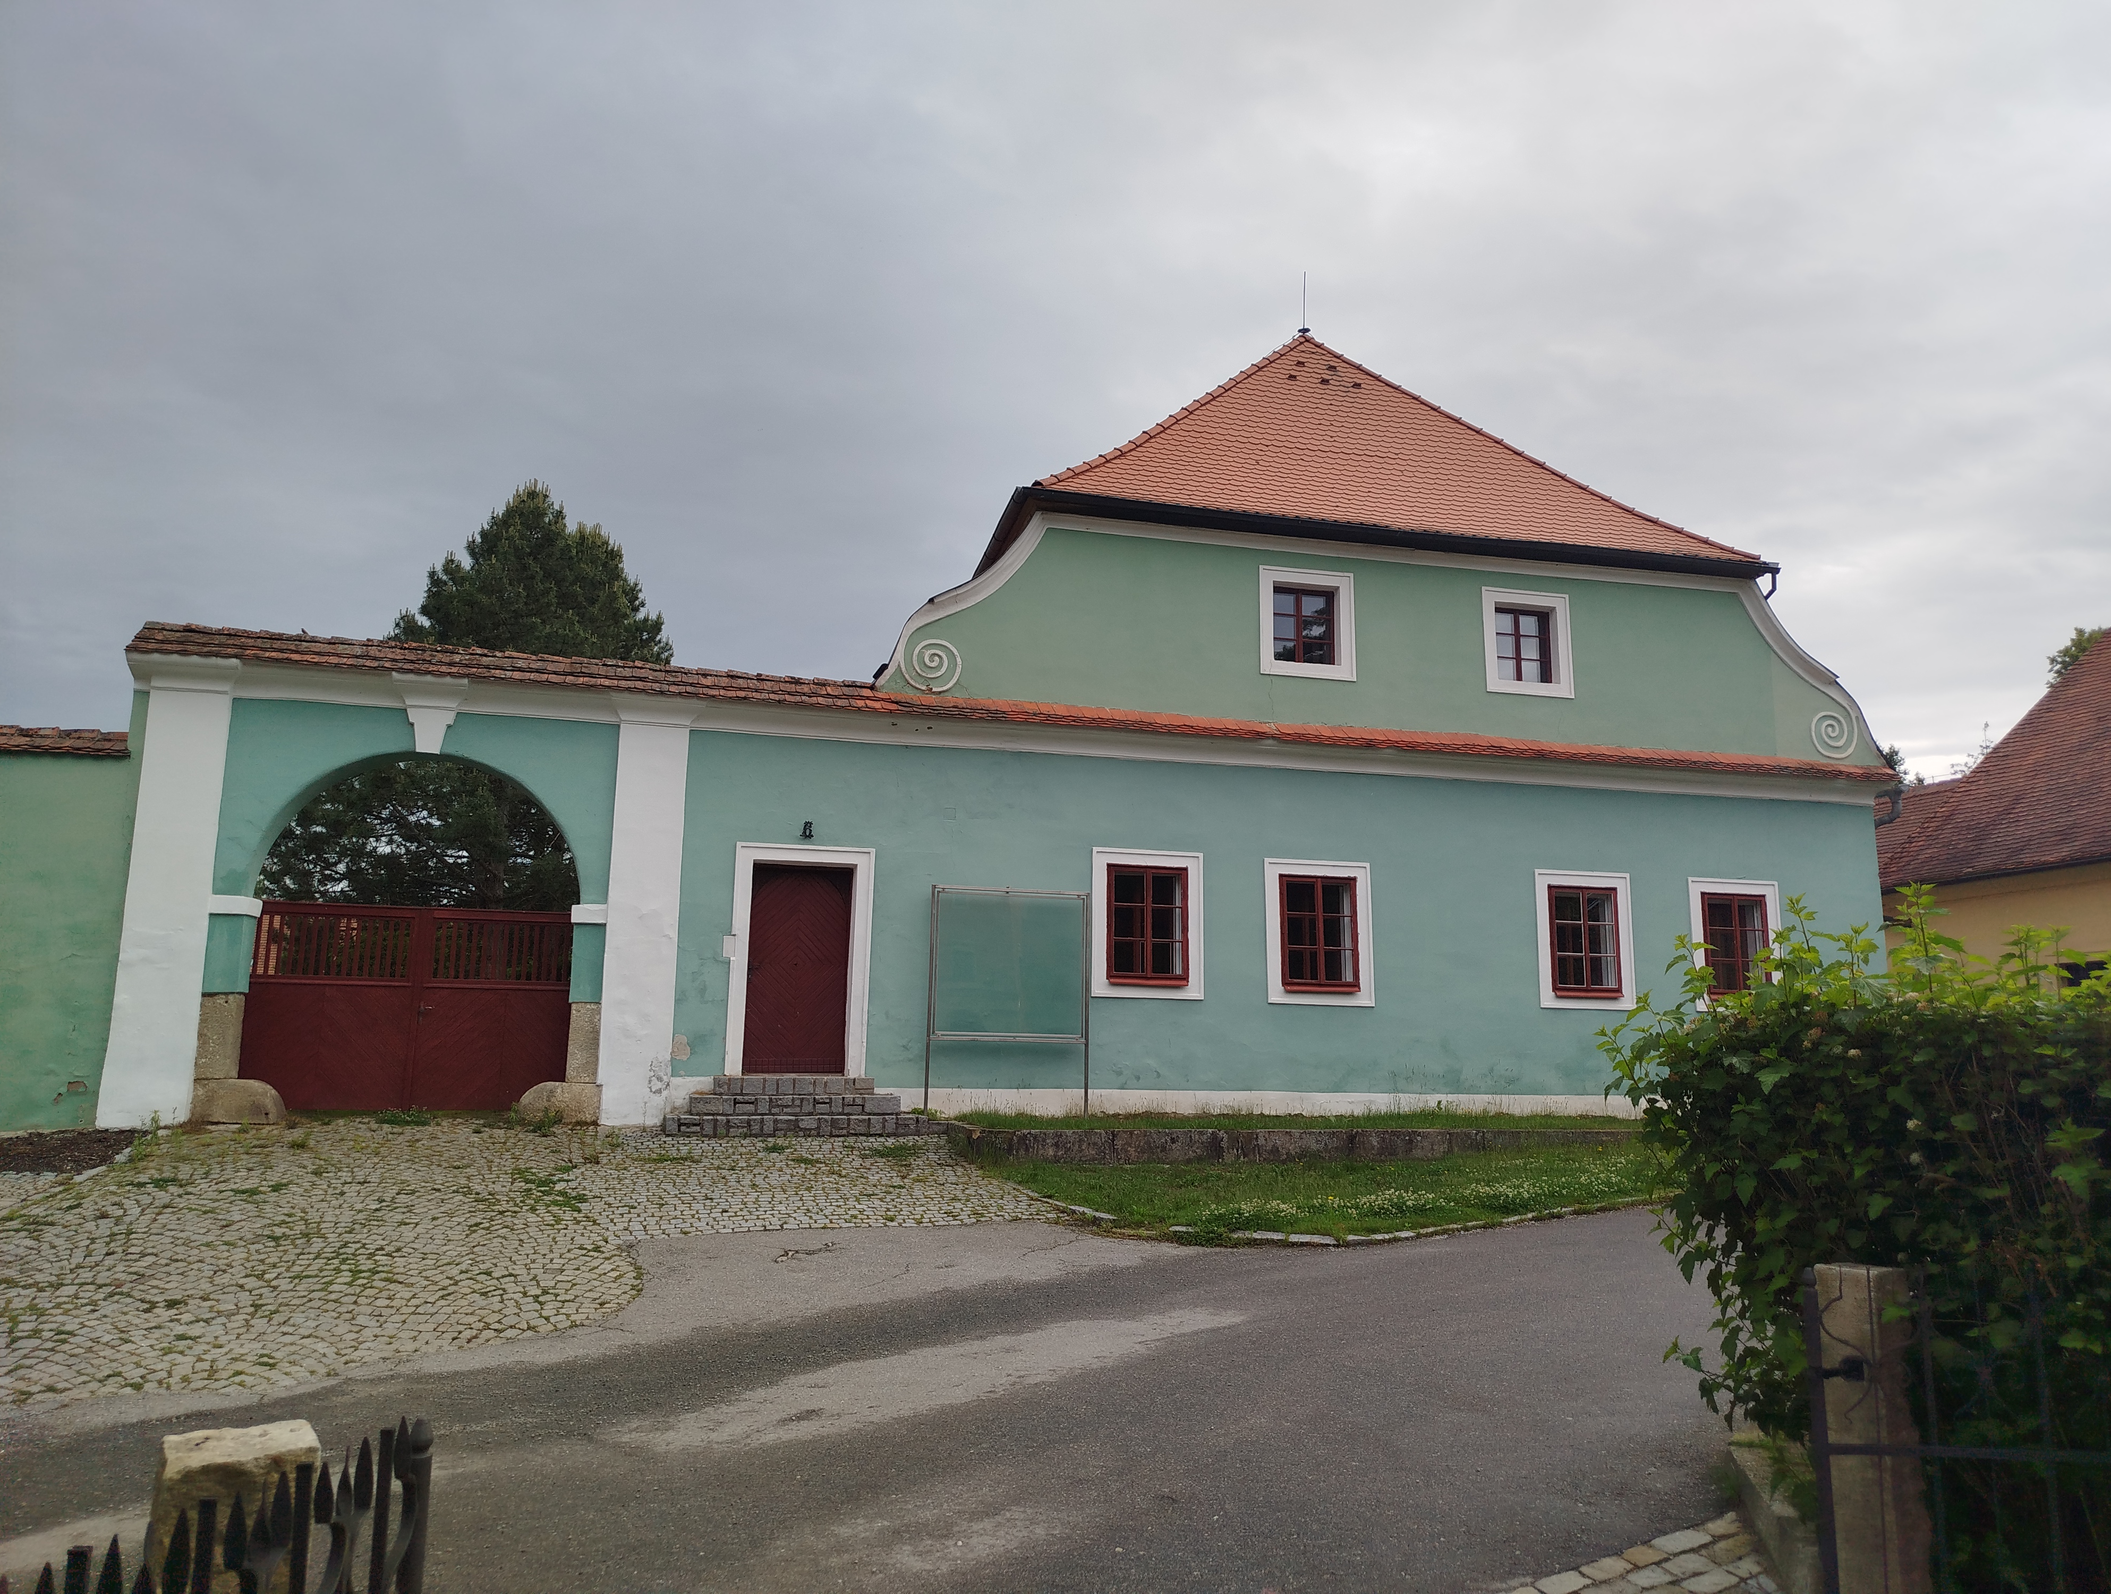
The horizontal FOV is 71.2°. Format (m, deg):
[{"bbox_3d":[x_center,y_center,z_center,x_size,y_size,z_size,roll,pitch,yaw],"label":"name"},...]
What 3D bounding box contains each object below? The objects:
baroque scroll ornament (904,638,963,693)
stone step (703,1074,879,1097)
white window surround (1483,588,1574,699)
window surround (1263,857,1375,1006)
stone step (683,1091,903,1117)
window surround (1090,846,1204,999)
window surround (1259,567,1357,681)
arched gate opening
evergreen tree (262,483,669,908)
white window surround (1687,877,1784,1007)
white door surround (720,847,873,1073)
[{"bbox_3d":[-1.453,-1.544,17.448,0.693,0.648,0.060,3,-10,-13],"label":"baroque scroll ornament"},{"bbox_3d":[-2.850,3.159,16.096,1.725,0.166,0.380,3,-10,-13],"label":"stone step"},{"bbox_3d":[6.241,-2.025,19.414,1.260,1.407,0.120,3,-10,-13],"label":"white window surround"},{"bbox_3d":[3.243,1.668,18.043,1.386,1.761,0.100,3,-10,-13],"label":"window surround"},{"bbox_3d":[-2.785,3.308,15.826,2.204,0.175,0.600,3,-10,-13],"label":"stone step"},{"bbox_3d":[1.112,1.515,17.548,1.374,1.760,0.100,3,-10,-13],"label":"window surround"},{"bbox_3d":[3.210,-2.198,18.702,1.282,1.414,0.120,3,-10,-13],"label":"window surround"},{"bbox_3d":[-6.877,1.444,15.886,3.328,3.808,0.550,3,-10,-13],"label":"arched gate opening"},{"bbox_3d":[-10.537,-0.282,27.742,8.800,11.876,8.800,3,-10,-13],"label":"evergreen tree"},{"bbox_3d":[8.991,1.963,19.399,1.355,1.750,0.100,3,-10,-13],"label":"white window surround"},{"bbox_3d":[-2.845,1.824,16.526,1.537,2.573,0.140,3,-10,-13],"label":"white door surround"}]

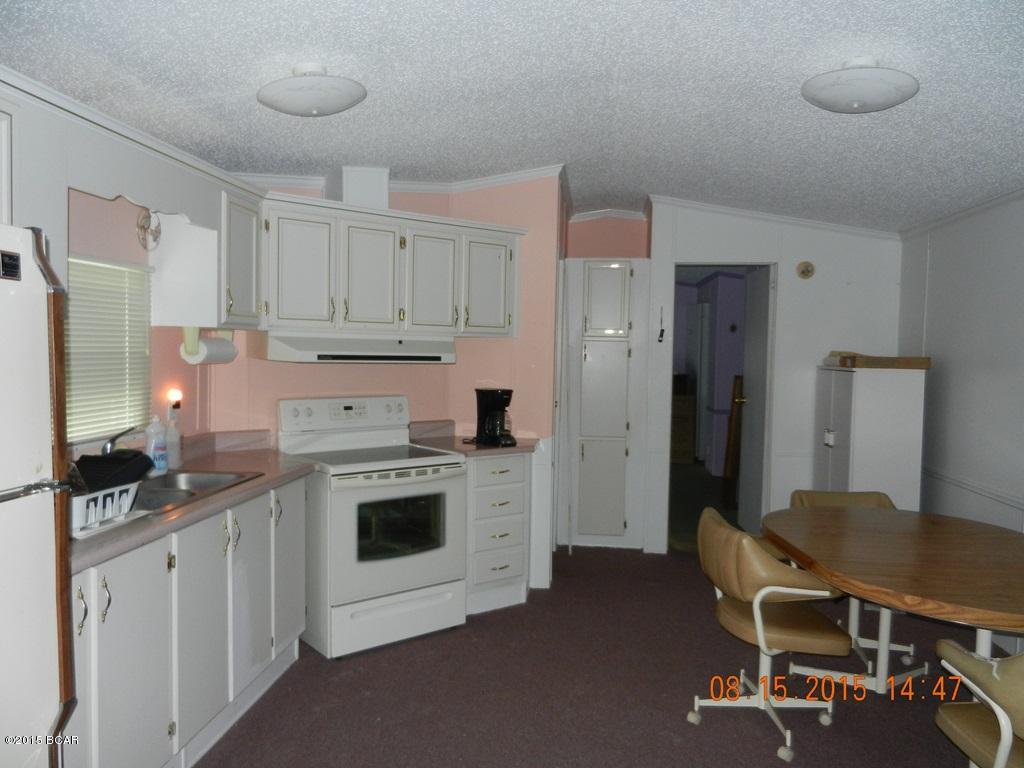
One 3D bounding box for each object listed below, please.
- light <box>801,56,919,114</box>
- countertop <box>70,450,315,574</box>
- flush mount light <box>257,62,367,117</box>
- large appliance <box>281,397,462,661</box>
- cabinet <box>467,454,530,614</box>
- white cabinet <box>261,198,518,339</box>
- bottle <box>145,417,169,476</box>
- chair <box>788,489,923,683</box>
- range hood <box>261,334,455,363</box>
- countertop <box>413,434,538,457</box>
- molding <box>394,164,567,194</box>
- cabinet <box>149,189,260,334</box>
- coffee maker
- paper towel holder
[{"bbox_3d":[1.196,-1.032,2.543,0.380,0.142,0.380,10,4,6],"label":"light"},{"bbox_3d":[-1.288,0.414,2.757,0.610,0.050,2.130,1,3,7],"label":"countertop"},{"bbox_3d":[-0.710,-1.043,2.627,0.380,0.142,0.380,-8,2,7],"label":"flush mount light"},{"bbox_3d":[-0.728,0.680,3.911,0.760,1.190,0.680,-1,4,-37],"label":"large appliance"},{"bbox_3d":[-0.250,0.806,4.281,0.440,0.860,0.560,-1,4,-37],"label":"cabinet"},{"bbox_3d":[-0.677,-0.594,4.116,1.520,0.630,0.320,-1,4,-37],"label":"white cabinet"},{"bbox_3d":[-1.517,0.259,3.163,0.060,0.254,0.090,2,3,25],"label":"bottle"},{"bbox_3d":[1.630,0.937,3.539,0.580,0.790,0.580,1,3,2],"label":"chair"},{"bbox_3d":[-0.802,-0.189,3.953,1.030,0.155,0.460,-1,4,-37],"label":"range hood"},{"bbox_3d":[-0.165,0.366,4.380,0.700,0.040,0.600,-1,4,-37],"label":"countertop"},{"bbox_3d":[-0.211,-1.217,4.386,1.031,0.220,0.281,1,3,-2],"label":"molding"},{"bbox_3d":[-1.351,-0.543,3.319,0.310,0.600,0.430,1,3,7],"label":"cabinet"},{"bbox_3d":[-0.089,0.193,4.368,0.210,0.312,0.170,3,3,30],"label":"coffee maker"},{"bbox_3d":[-1.345,-0.171,3.316,0.125,0.158,0.300,1,3,7],"label":"paper towel holder"}]

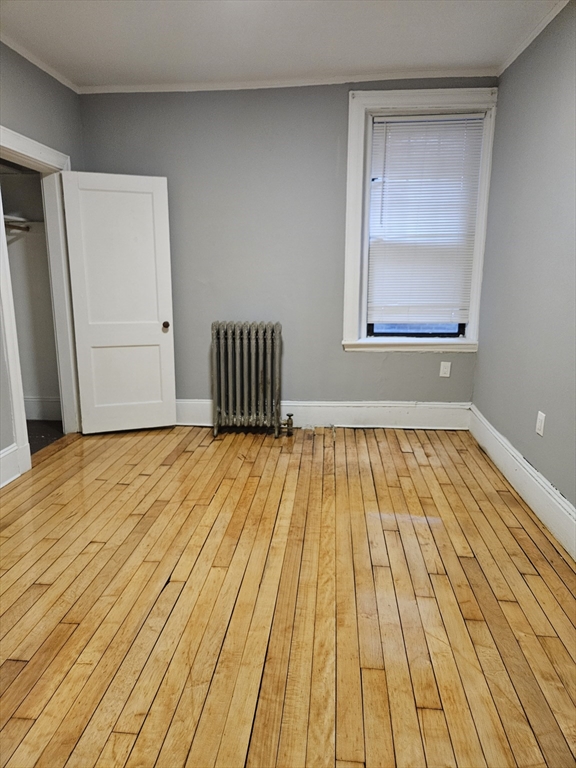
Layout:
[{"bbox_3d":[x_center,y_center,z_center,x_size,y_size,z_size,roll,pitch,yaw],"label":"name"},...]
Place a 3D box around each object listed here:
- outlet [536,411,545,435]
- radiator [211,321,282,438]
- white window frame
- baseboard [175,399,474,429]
[{"bbox_3d":[1.388,0.220,2.807,0.008,0.120,0.080,1,13,5],"label":"outlet"},{"bbox_3d":[-0.312,-0.042,4.121,0.544,0.917,0.238,1,13,5],"label":"radiator"},{"bbox_3d":[0.986,-1.205,3.952,1.056,1.927,0.140,1,13,5],"label":"white window frame"},{"bbox_3d":[0.153,0.258,4.338,2.723,0.234,0.022,1,13,5],"label":"baseboard"}]

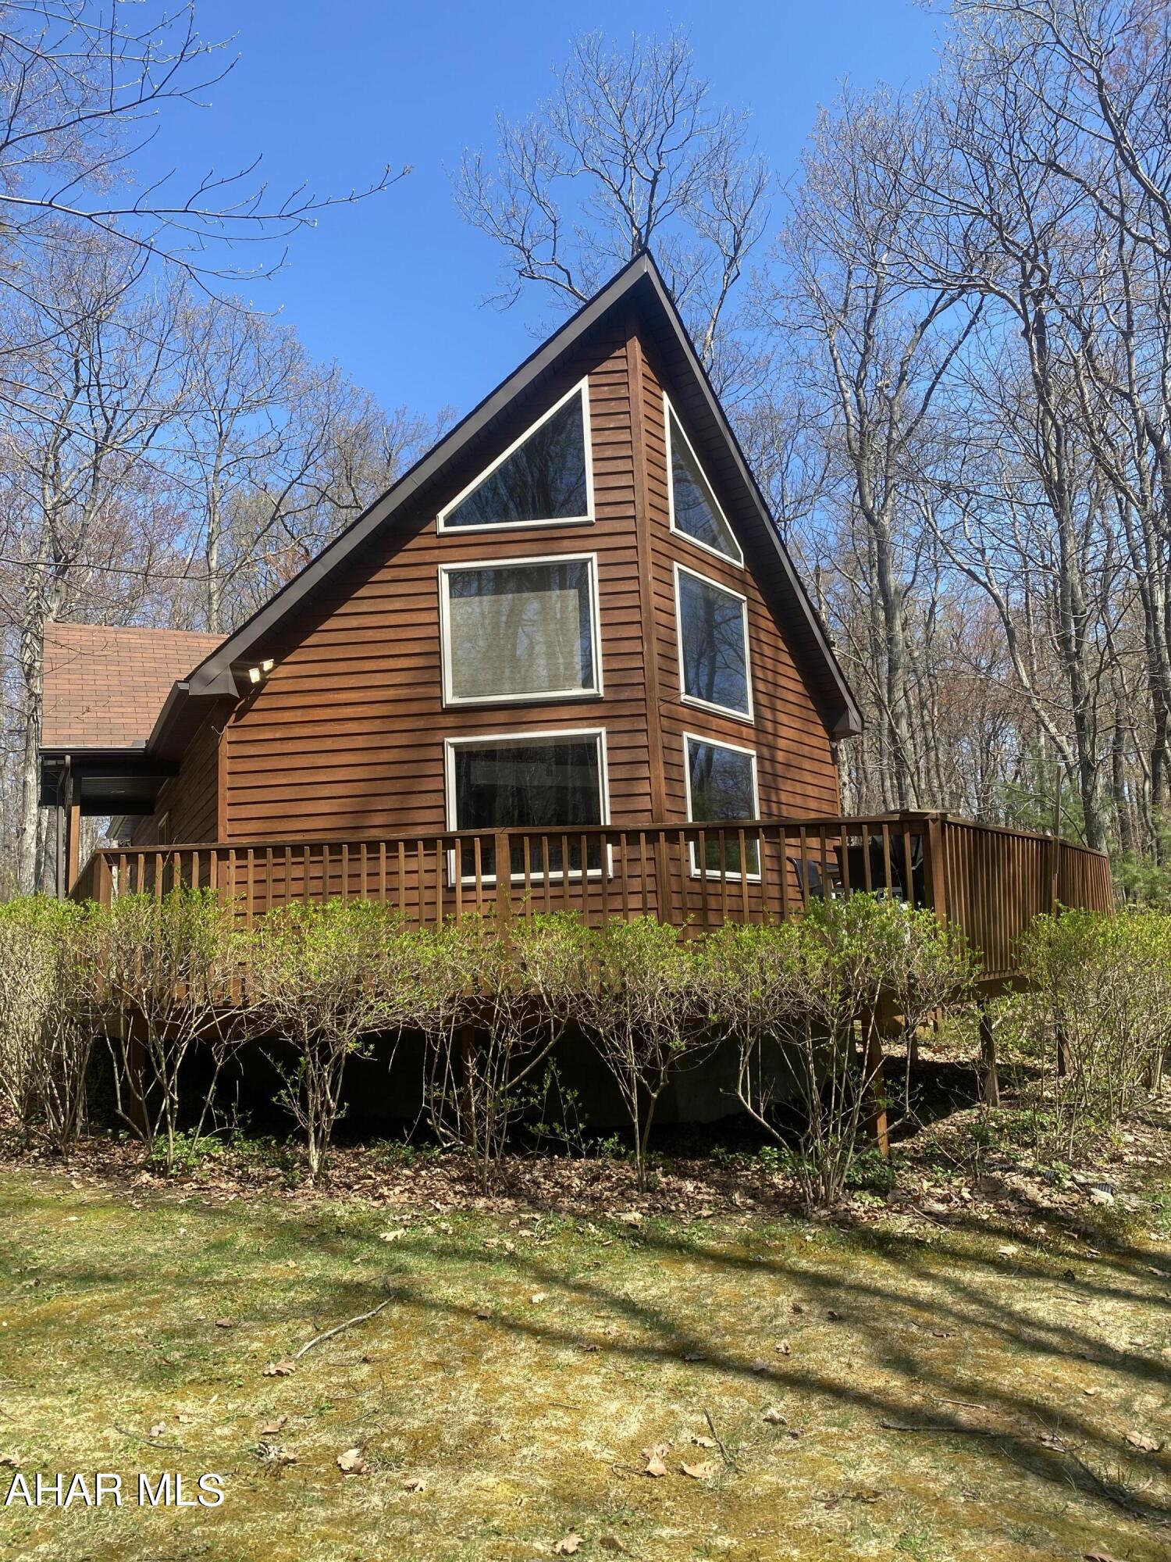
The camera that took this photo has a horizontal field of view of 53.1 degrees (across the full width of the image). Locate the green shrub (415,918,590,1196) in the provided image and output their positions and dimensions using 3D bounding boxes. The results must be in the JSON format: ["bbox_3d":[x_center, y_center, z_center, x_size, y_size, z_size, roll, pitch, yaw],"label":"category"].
[{"bbox_3d":[-0.482,1.599,7.055,1.020,1.609,1.000,-2,-7,-4],"label":"green shrub"}]

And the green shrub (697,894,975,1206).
[{"bbox_3d":[1.425,1.504,6.603,1.420,1.697,1.250,-4,-8,11],"label":"green shrub"}]

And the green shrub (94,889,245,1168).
[{"bbox_3d":[-2.673,1.560,7.526,0.930,1.731,0.950,0,-8,-20],"label":"green shrub"}]

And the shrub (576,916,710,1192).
[{"bbox_3d":[0.340,1.582,6.902,0.800,1.565,0.850,-3,-7,2],"label":"shrub"}]

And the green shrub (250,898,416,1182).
[{"bbox_3d":[-1.576,1.592,7.314,1.000,1.709,1.000,-1,-8,-12],"label":"green shrub"}]

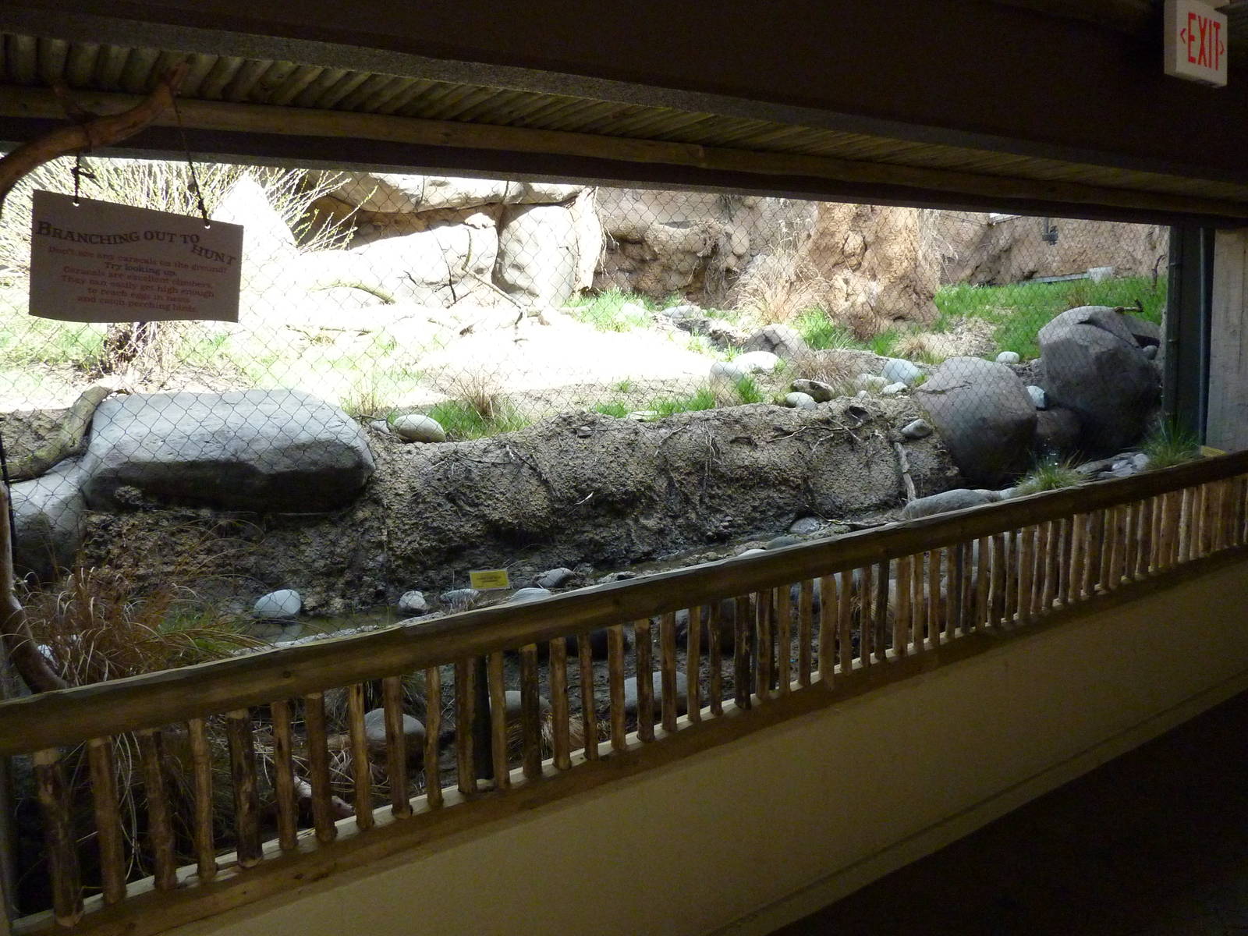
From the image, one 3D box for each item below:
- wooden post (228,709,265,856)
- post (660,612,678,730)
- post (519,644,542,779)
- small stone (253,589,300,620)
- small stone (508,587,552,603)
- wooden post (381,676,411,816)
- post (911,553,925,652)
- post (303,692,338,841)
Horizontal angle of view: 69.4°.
[{"bbox_3d":[-0.714,0.594,1.697,0.042,0.278,0.042,-6,10,-32],"label":"wooden post"},{"bbox_3d":[0.112,0.493,2.214,0.037,0.292,0.037,-2,9,0],"label":"post"},{"bbox_3d":[-0.203,0.539,1.991,0.041,0.300,0.041,-2,8,0],"label":"post"},{"bbox_3d":[-1.539,0.607,3.995,0.198,0.136,0.170,-5,8,-22],"label":"small stone"},{"bbox_3d":[-0.501,0.694,4.700,0.270,0.115,0.200,-3,9,-6],"label":"small stone"},{"bbox_3d":[-0.457,0.564,1.824,0.034,0.287,0.034,-7,9,-33],"label":"wooden post"},{"bbox_3d":[0.851,0.383,2.606,0.037,0.294,0.037,-7,10,-32],"label":"post"},{"bbox_3d":[-0.576,0.562,1.714,0.037,0.296,0.037,-7,10,-32],"label":"post"}]

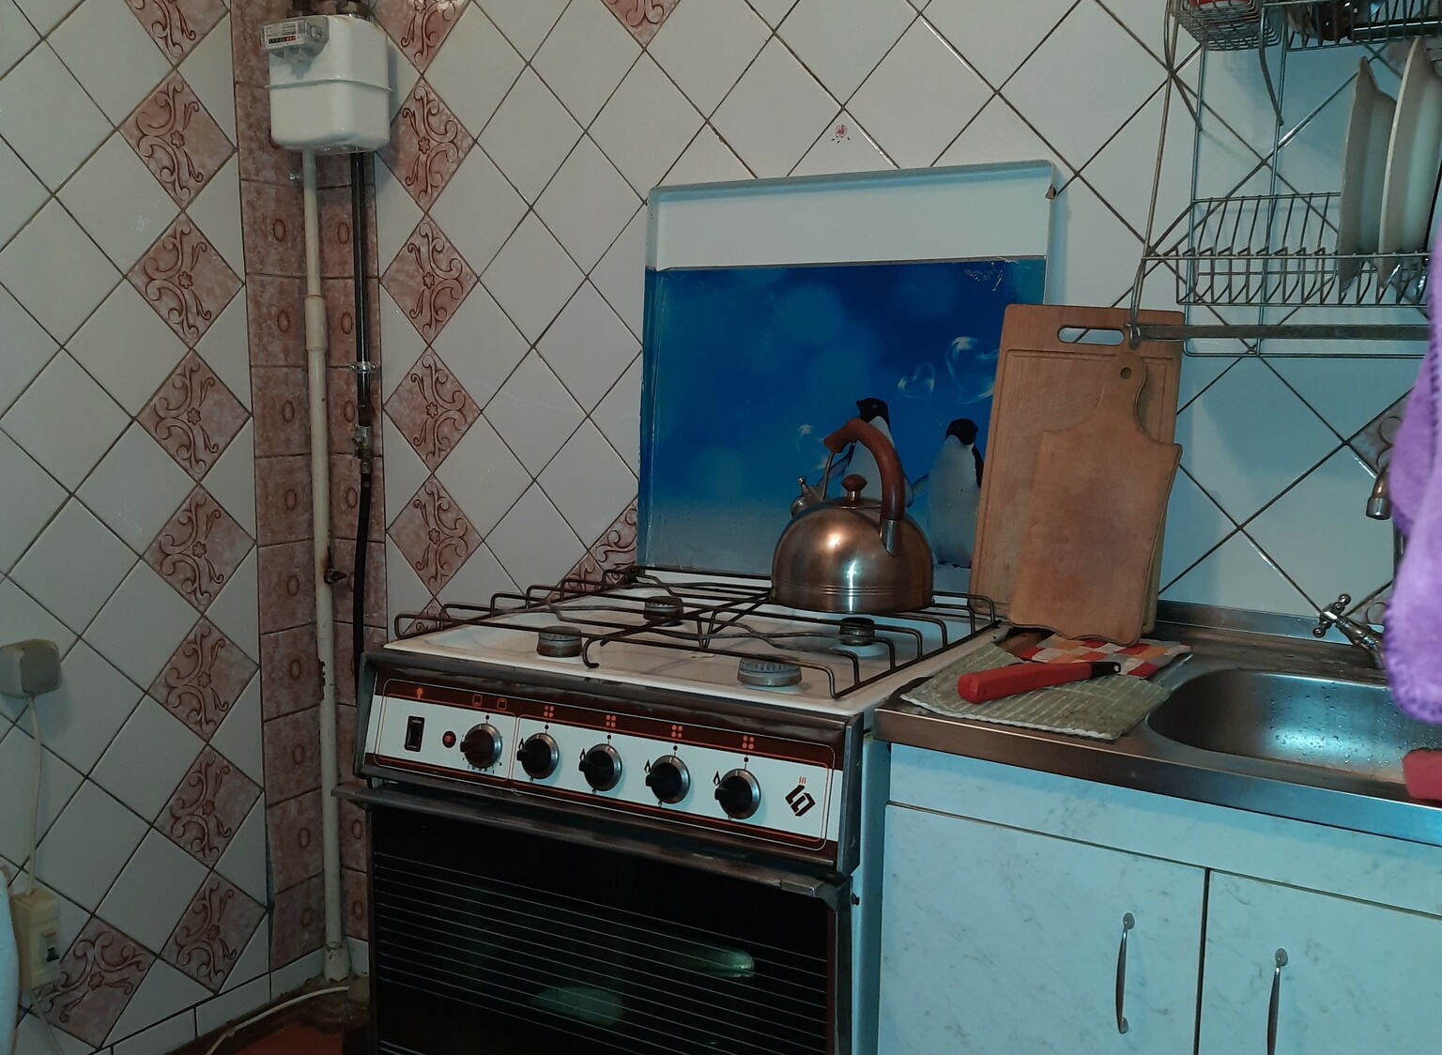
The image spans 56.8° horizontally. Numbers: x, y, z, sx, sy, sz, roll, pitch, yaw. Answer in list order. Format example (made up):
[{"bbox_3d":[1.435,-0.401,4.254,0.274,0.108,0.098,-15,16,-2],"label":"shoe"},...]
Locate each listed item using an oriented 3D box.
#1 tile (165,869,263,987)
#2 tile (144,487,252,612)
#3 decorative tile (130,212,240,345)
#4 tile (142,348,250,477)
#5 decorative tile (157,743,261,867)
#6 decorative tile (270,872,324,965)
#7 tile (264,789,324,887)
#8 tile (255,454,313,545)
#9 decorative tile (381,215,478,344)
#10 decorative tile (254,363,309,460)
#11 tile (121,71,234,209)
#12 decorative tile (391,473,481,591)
[{"bbox_3d":[-0.847,0.679,2.229,0.010,0.150,0.150,5,53,31],"label":"tile"},{"bbox_3d":[-0.844,0.036,2.161,0.012,0.150,0.150,5,-36,30],"label":"tile"},{"bbox_3d":[-0.841,-0.388,2.099,0.010,0.150,0.150,5,53,31],"label":"decorative tile"},{"bbox_3d":[-0.846,-0.176,2.128,0.010,0.150,0.150,5,54,30],"label":"tile"},{"bbox_3d":[-0.850,0.463,2.216,0.010,0.150,0.150,5,54,30],"label":"decorative tile"},{"bbox_3d":[-0.756,0.709,2.417,0.012,0.141,0.148,5,9,30],"label":"decorative tile"},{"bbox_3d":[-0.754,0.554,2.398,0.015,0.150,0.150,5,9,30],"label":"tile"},{"bbox_3d":[-0.750,-0.050,2.310,0.012,0.150,0.148,5,9,30],"label":"tile"},{"bbox_3d":[-0.480,-0.407,2.199,0.150,0.150,0.010,-47,-17,27],"label":"decorative tile"},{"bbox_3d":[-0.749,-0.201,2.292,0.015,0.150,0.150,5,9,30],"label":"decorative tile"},{"bbox_3d":[-0.843,-0.602,2.070,0.010,0.150,0.150,5,54,30],"label":"tile"},{"bbox_3d":[-0.484,0.014,2.263,0.150,0.150,0.010,-47,-17,27],"label":"decorative tile"}]

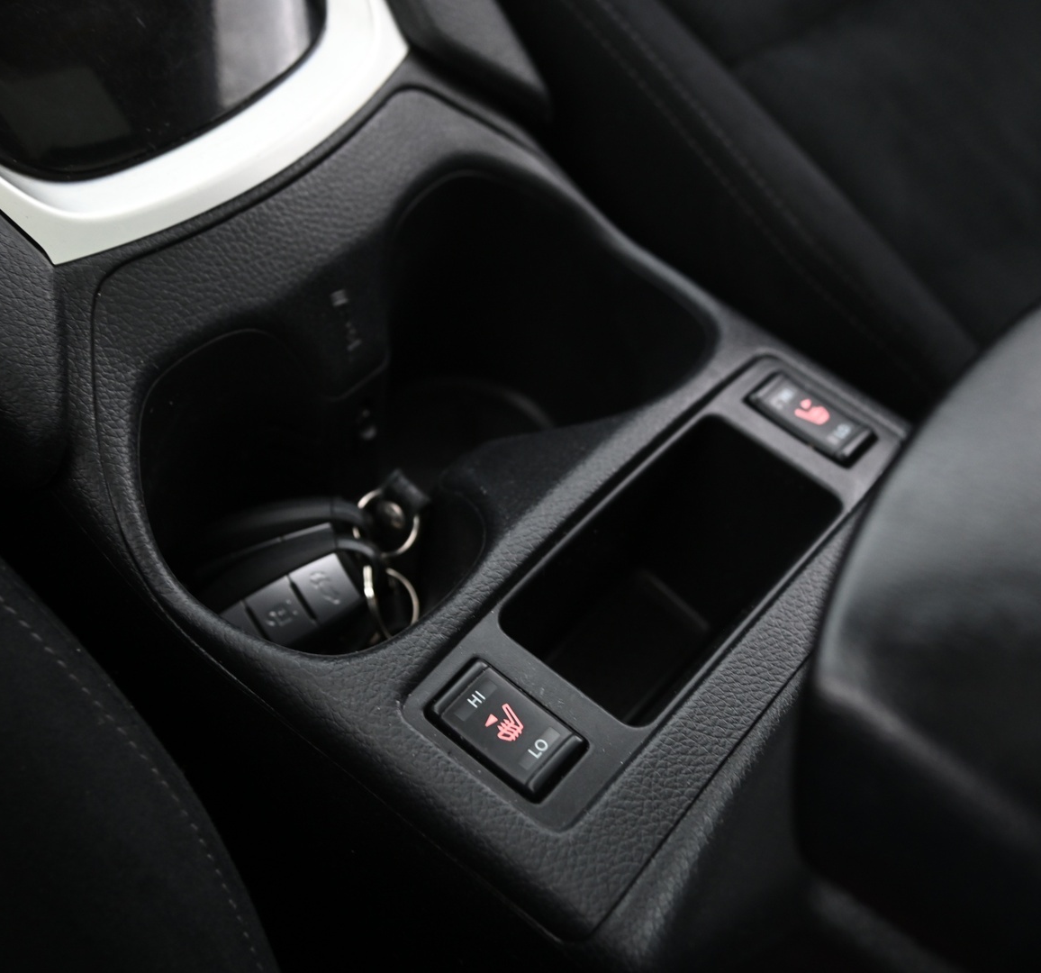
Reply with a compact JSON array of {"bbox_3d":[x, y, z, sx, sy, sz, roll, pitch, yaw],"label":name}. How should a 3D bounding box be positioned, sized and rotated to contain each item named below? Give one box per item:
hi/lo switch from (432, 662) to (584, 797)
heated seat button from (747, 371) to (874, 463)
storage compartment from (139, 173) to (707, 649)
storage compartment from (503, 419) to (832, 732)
[{"bbox_3d":[-0.004,0.062,0.447,0.036,0.009,0.021,35,50,17],"label":"hi/lo switch"},{"bbox_3d":[0.088,-0.020,0.543,0.036,0.009,0.021,35,50,17],"label":"heated seat button"},{"bbox_3d":[-0.035,-0.004,0.545,0.106,0.074,0.198,35,50,17],"label":"storage compartment"},{"bbox_3d":[0.039,0.038,0.514,0.050,0.056,0.110,35,50,17],"label":"storage compartment"}]

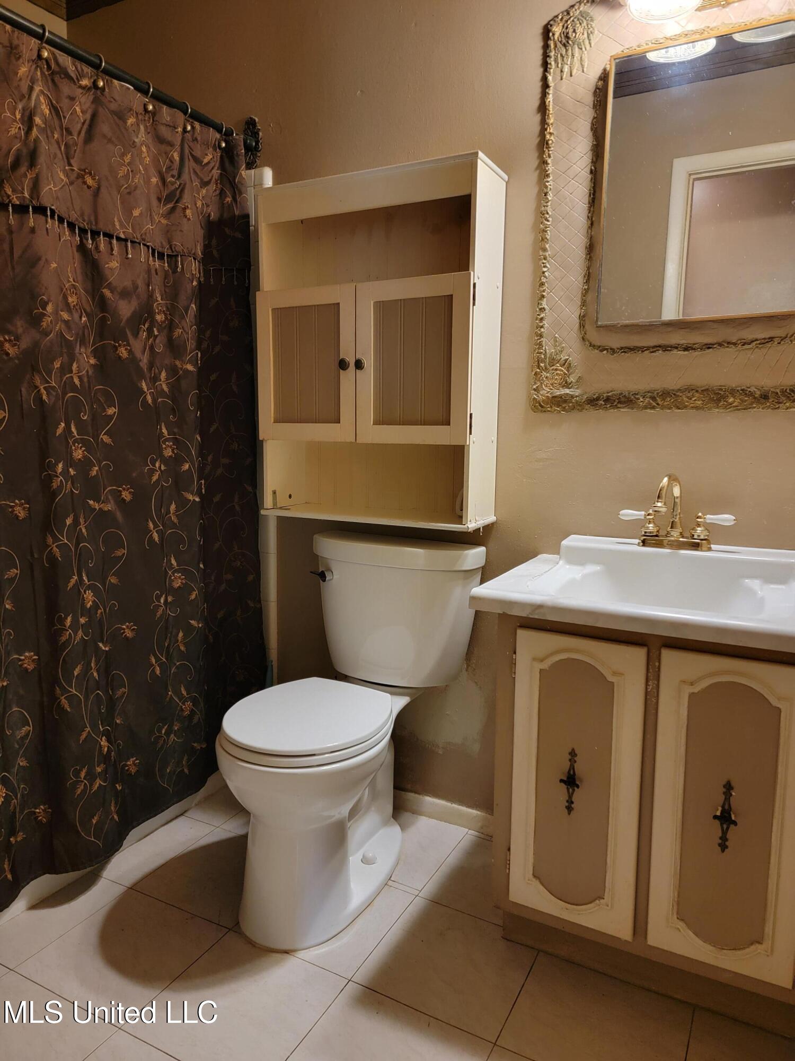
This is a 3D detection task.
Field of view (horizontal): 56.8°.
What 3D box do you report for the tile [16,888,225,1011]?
[{"bbox_3d":[-0.575,0.889,1.554,0.308,0.009,0.304,5,9,28],"label":"tile"}]

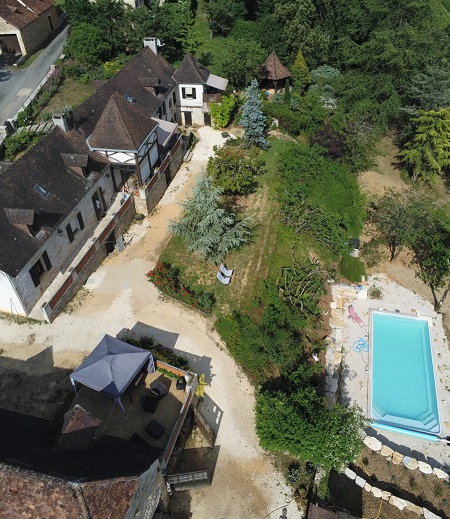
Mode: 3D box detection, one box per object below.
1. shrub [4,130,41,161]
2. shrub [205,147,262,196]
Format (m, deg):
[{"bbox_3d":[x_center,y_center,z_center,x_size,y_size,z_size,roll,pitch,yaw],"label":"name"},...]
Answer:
[{"bbox_3d":[-20.850,-11.733,47.447,3.400,2.600,3.300,-2,39,2],"label":"shrub"},{"bbox_3d":[0.911,-8.552,44.316,5.560,3.660,5.560,-2,39,2],"label":"shrub"}]

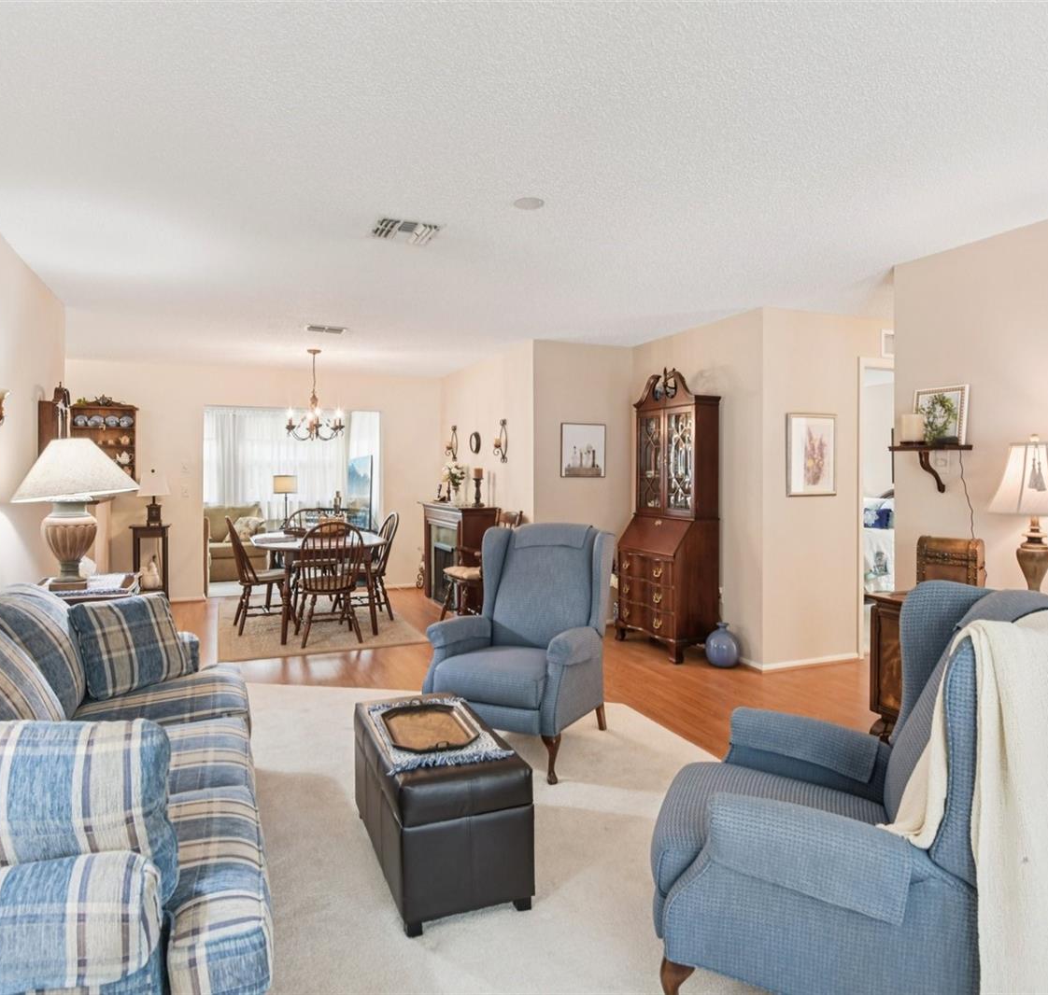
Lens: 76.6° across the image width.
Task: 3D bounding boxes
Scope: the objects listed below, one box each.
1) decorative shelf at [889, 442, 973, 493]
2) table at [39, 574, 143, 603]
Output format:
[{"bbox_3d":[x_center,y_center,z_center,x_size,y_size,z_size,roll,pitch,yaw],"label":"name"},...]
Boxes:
[{"bbox_3d":[2.010,-0.147,3.280,0.200,0.235,0.310,-1,1,-25],"label":"decorative shelf"},{"bbox_3d":[-2.350,0.833,3.500,0.500,0.710,0.660,-1,1,-25],"label":"table"}]

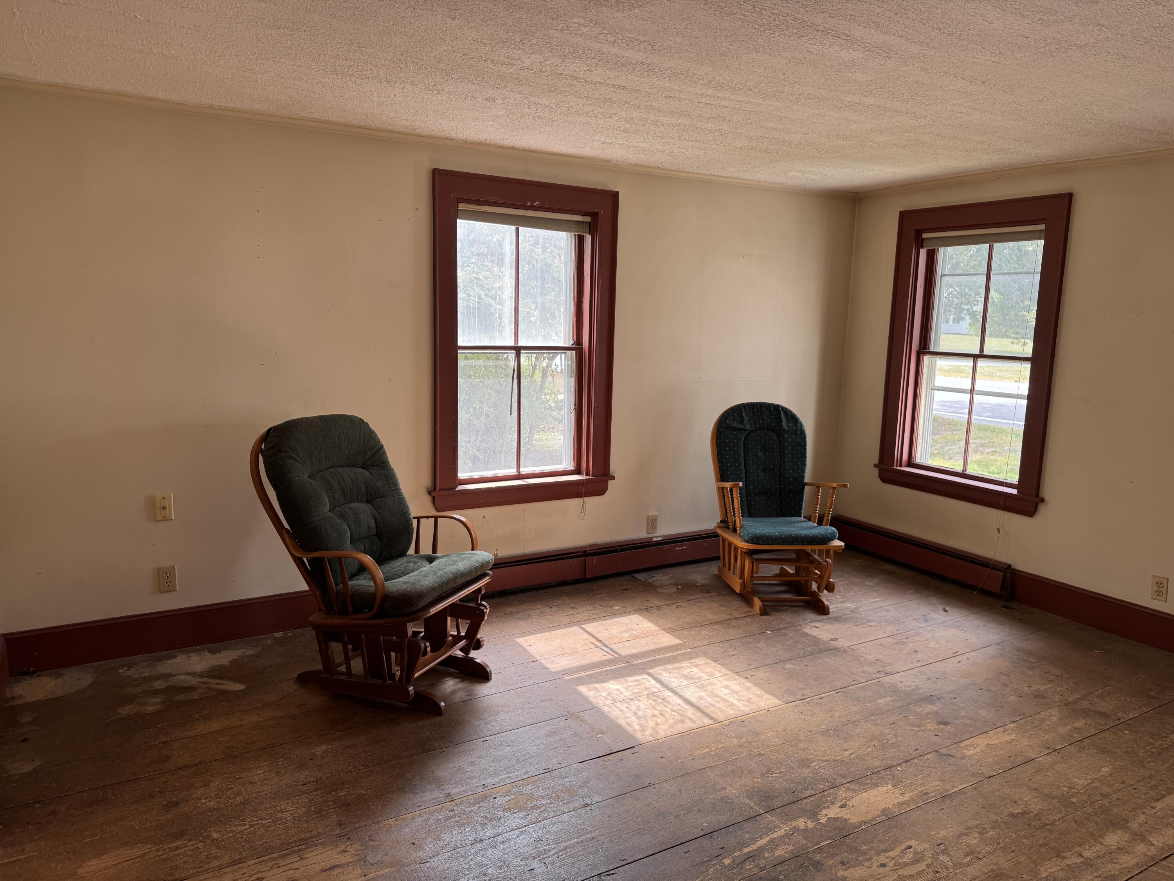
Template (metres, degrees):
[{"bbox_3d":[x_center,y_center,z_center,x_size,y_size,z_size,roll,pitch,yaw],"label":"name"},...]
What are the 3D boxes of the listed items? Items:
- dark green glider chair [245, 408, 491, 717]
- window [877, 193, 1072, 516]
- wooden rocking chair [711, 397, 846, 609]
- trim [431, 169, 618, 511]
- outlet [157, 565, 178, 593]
[{"bbox_3d":[-0.832,0.463,3.318,0.850,1.060,0.640,5,9,23],"label":"dark green glider chair"},{"bbox_3d":[2.187,-0.498,4.715,0.130,1.691,1.101,-4,10,-30],"label":"window"},{"bbox_3d":[1.054,0.337,4.560,0.600,1.030,0.830,0,9,-6],"label":"wooden rocking chair"},{"bbox_3d":[-0.317,-0.500,4.314,1.091,1.683,0.140,-4,10,-30],"label":"trim"},{"bbox_3d":[-1.841,0.609,3.580,0.071,0.115,0.010,-4,10,-30],"label":"outlet"}]

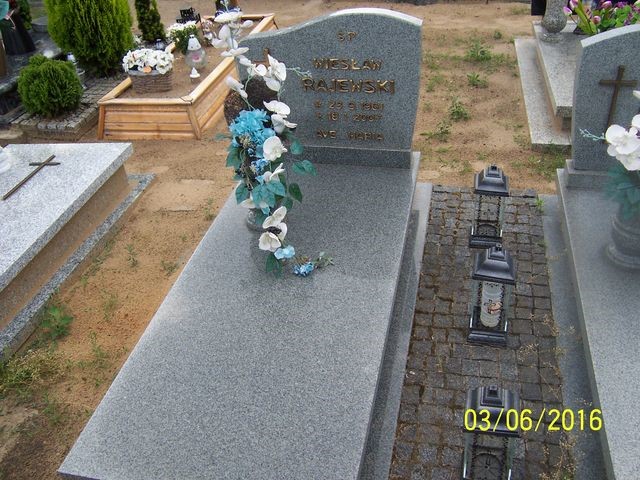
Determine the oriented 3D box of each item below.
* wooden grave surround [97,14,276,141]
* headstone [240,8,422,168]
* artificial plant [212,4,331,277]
[{"bbox_3d":[-0.885,-1.276,4.534,0.670,0.255,1.880,3,36,13],"label":"wooden grave surround"},{"bbox_3d":[0.061,-0.702,2.861,0.830,0.720,0.135,5,36,12],"label":"headstone"},{"bbox_3d":[-0.168,-0.375,2.274,0.430,0.900,0.380,5,36,12],"label":"artificial plant"}]

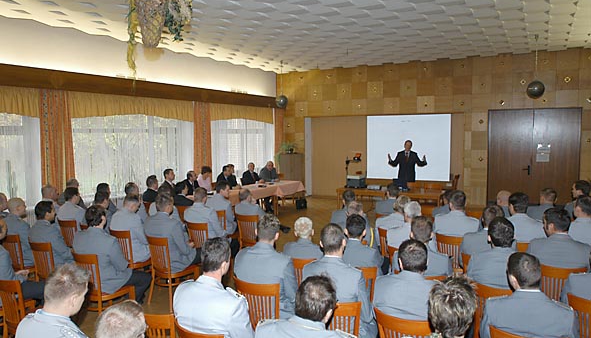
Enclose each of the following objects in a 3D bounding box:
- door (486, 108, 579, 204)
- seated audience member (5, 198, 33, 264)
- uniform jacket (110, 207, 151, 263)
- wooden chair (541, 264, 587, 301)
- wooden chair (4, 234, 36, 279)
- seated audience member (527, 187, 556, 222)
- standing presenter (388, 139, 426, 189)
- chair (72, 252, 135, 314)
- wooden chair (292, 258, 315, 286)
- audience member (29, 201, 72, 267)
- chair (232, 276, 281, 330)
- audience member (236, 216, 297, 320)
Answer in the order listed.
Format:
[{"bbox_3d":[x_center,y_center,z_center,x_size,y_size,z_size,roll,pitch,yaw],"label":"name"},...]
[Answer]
[{"bbox_3d":[5.379,-0.099,9.371,1.813,2.507,0.100,3,6,30],"label":"door"},{"bbox_3d":[-3.235,0.948,5.131,0.520,1.250,0.760,3,6,30],"label":"seated audience member"},{"bbox_3d":[-2.026,0.812,5.069,0.500,0.680,0.420,2,6,29],"label":"uniform jacket"},{"bbox_3d":[2.415,1.253,3.801,0.450,0.870,0.500,2,6,24],"label":"wooden chair"},{"bbox_3d":[-3.267,1.204,5.081,0.450,0.900,0.500,3,6,31],"label":"wooden chair"},{"bbox_3d":[3.219,0.874,5.338,0.520,1.300,0.820,1,5,18],"label":"seated audience member"},{"bbox_3d":[2.581,0.245,9.496,0.880,1.800,0.420,2,6,22],"label":"standing presenter"},{"bbox_3d":[-1.919,1.213,4.211,0.450,0.870,0.500,3,6,30],"label":"chair"},{"bbox_3d":[0.188,1.253,4.091,0.450,0.870,0.500,2,6,29],"label":"wooden chair"},{"bbox_3d":[-2.646,1.005,4.894,0.520,1.320,0.800,3,6,31],"label":"audience member"},{"bbox_3d":[-0.230,1.309,3.548,0.450,0.870,0.500,2,6,27],"label":"chair"},{"bbox_3d":[-0.164,1.070,3.642,0.520,1.380,0.800,2,6,28],"label":"audience member"}]

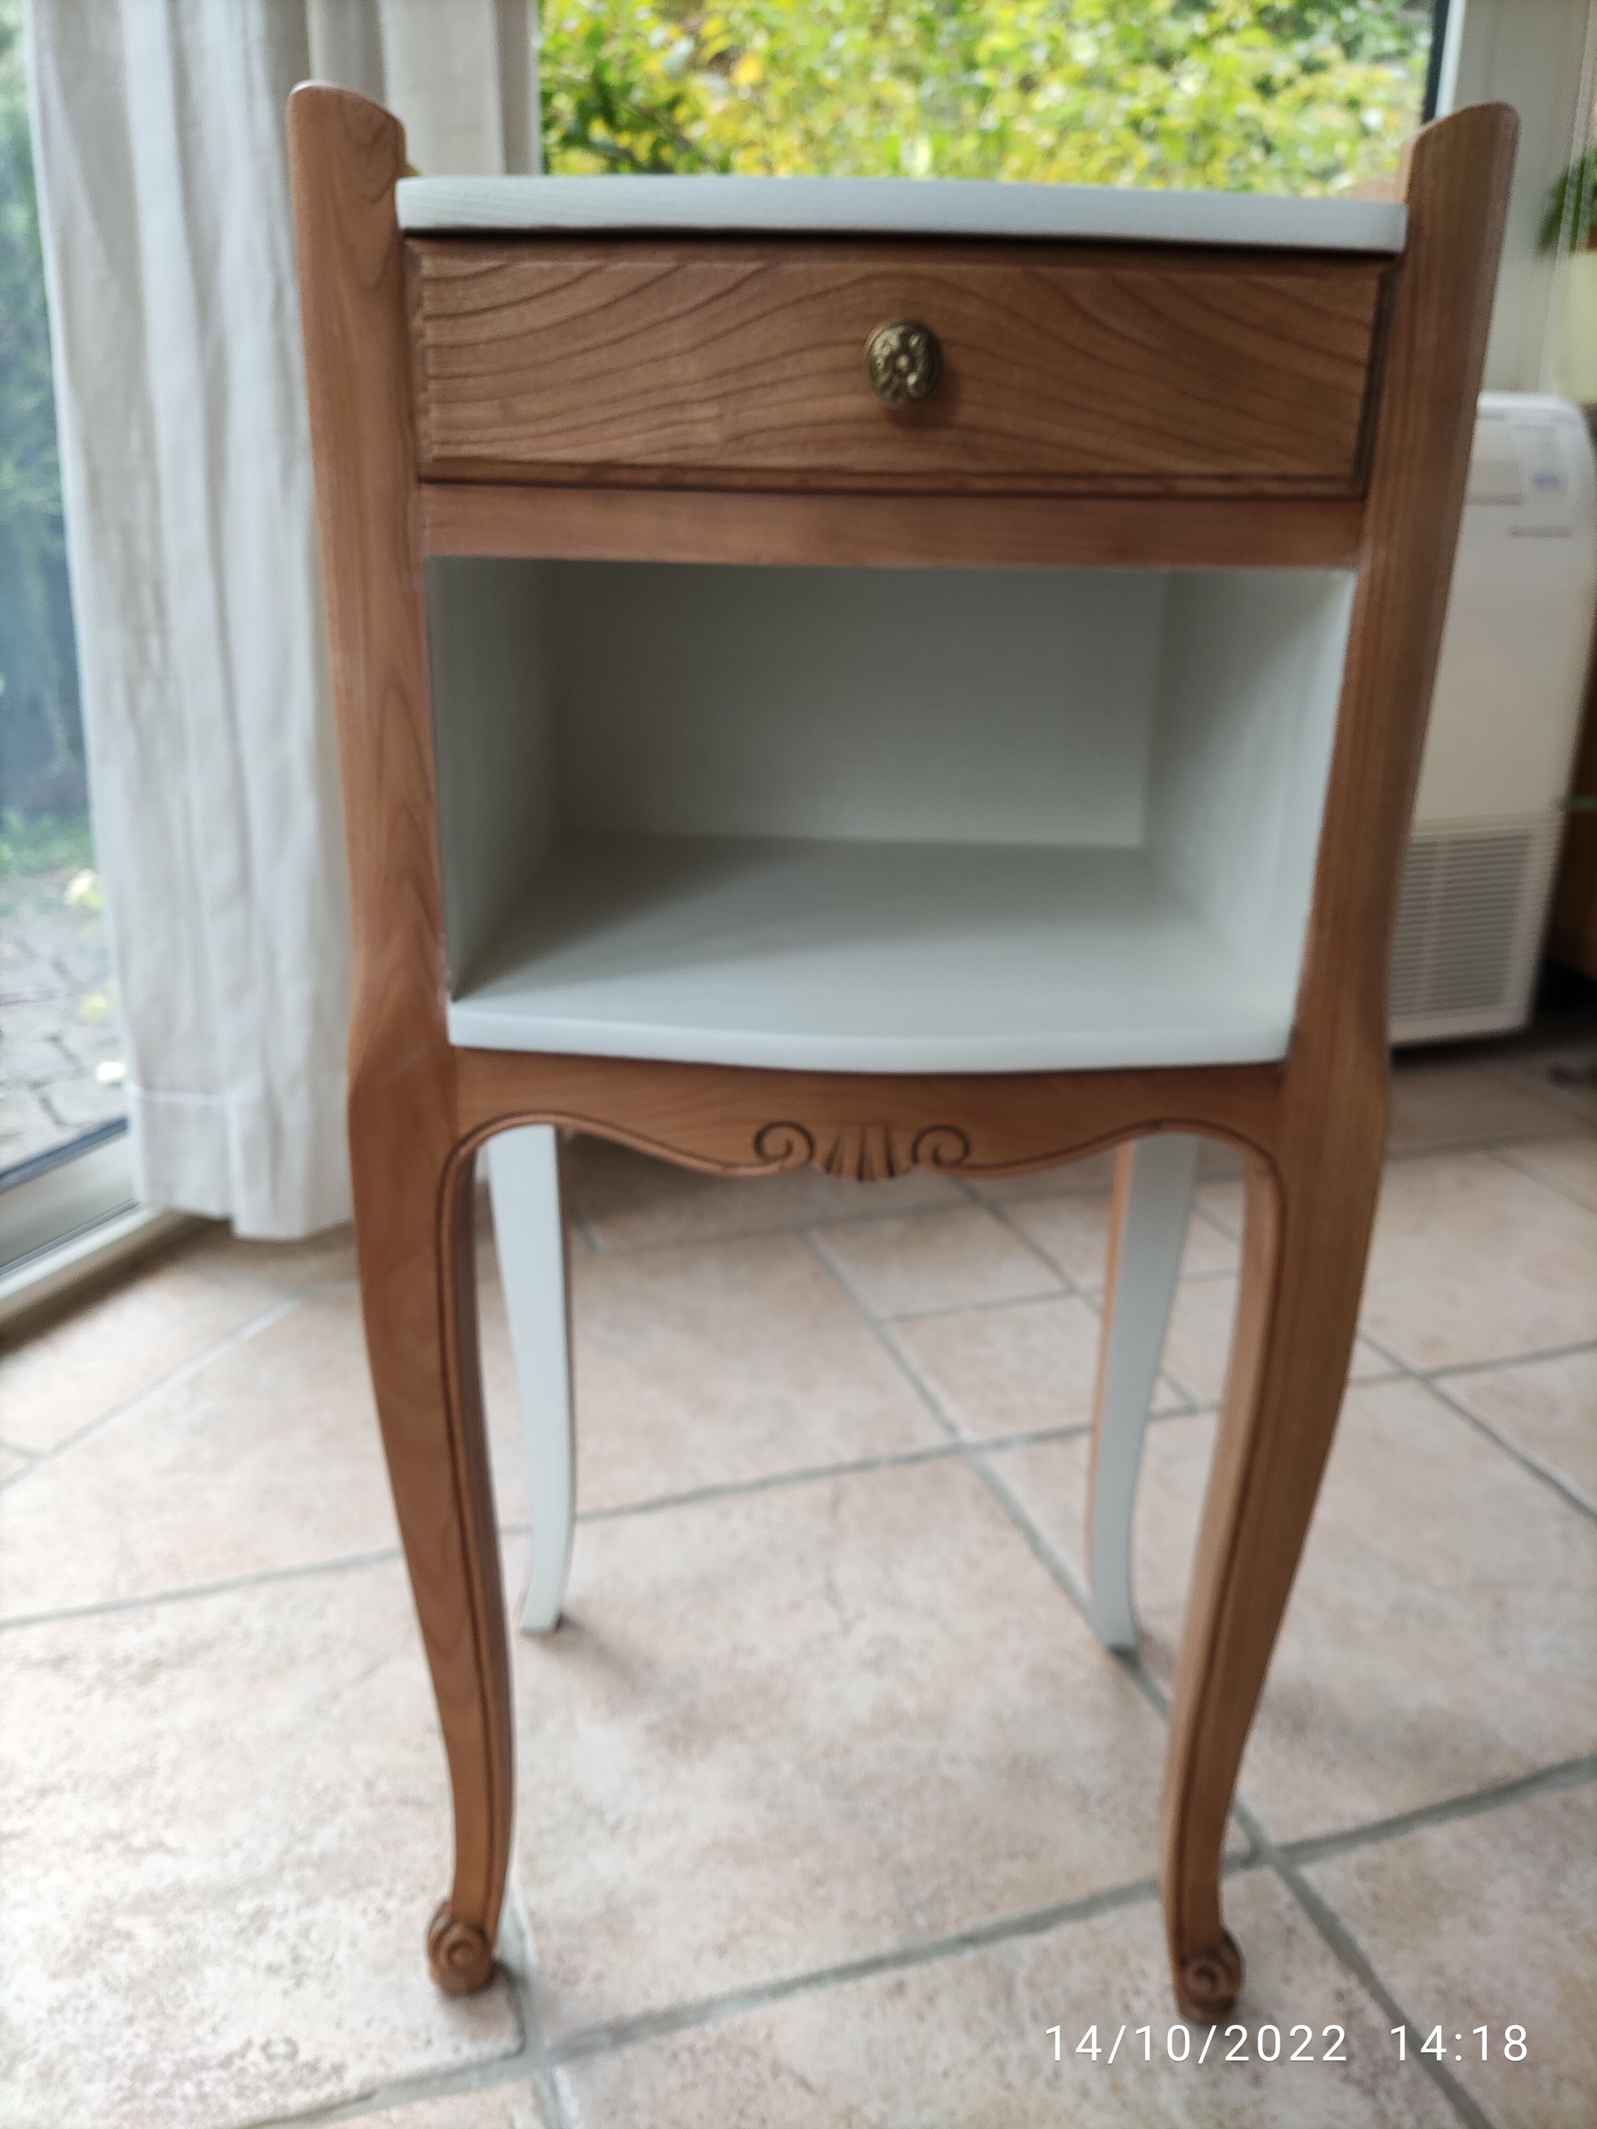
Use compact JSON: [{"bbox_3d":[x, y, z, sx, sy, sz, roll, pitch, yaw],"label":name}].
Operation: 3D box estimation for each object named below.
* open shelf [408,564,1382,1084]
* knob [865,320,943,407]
[{"bbox_3d":[0.027,-0.116,0.602,0.276,0.153,0.254,1,22,0],"label":"open shelf"},{"bbox_3d":[0.028,-0.186,0.424,0.021,0.021,0.021,1,22,0],"label":"knob"}]

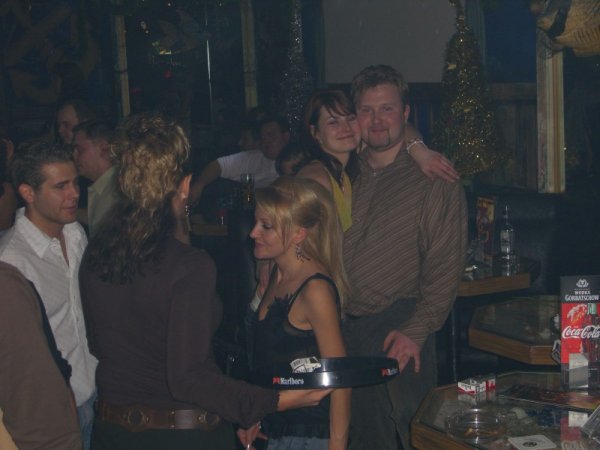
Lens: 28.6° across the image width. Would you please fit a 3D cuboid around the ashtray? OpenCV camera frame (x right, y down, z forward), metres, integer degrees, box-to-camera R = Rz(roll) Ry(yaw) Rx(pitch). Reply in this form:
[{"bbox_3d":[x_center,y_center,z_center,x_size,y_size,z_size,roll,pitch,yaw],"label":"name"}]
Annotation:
[{"bbox_3d":[0.433,0.496,2.900,0.150,0.042,0.150,-2,9,0],"label":"ashtray"}]

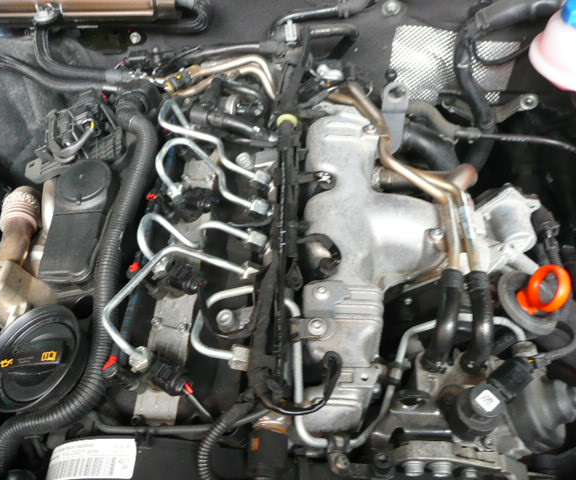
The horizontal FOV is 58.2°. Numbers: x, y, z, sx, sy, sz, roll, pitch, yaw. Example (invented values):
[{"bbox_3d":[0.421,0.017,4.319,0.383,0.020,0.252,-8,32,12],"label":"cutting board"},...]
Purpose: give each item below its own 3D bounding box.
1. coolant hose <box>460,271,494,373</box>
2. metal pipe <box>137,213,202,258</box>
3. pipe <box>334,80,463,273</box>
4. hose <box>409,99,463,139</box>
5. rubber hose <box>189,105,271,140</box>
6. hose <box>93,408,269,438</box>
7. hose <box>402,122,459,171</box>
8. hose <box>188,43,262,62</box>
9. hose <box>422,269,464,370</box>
[{"bbox_3d":[0.148,0.064,0.405,0.024,0.024,0.078,1,85,0],"label":"coolant hose"},{"bbox_3d":[-0.106,-0.005,0.460,0.053,0.025,0.034,0,56,0],"label":"metal pipe"},{"bbox_3d":[0.115,-0.070,0.527,0.036,0.049,0.230,-24,60,-15],"label":"pipe"},{"bbox_3d":[0.183,-0.152,0.647,0.077,0.028,0.022,25,60,15],"label":"hose"},{"bbox_3d":[-0.063,-0.127,0.579,0.090,0.031,0.019,13,58,8],"label":"rubber hose"},{"bbox_3d":[-0.085,0.146,0.410,0.136,0.018,0.019,0,56,0],"label":"hose"},{"bbox_3d":[0.161,-0.105,0.590,0.063,0.045,0.048,0,56,0],"label":"hose"},{"bbox_3d":[-0.074,-0.221,0.610,0.085,0.015,0.015,-7,56,-4],"label":"hose"},{"bbox_3d":[0.145,0.070,0.470,0.019,0.057,0.087,14,58,9],"label":"hose"}]

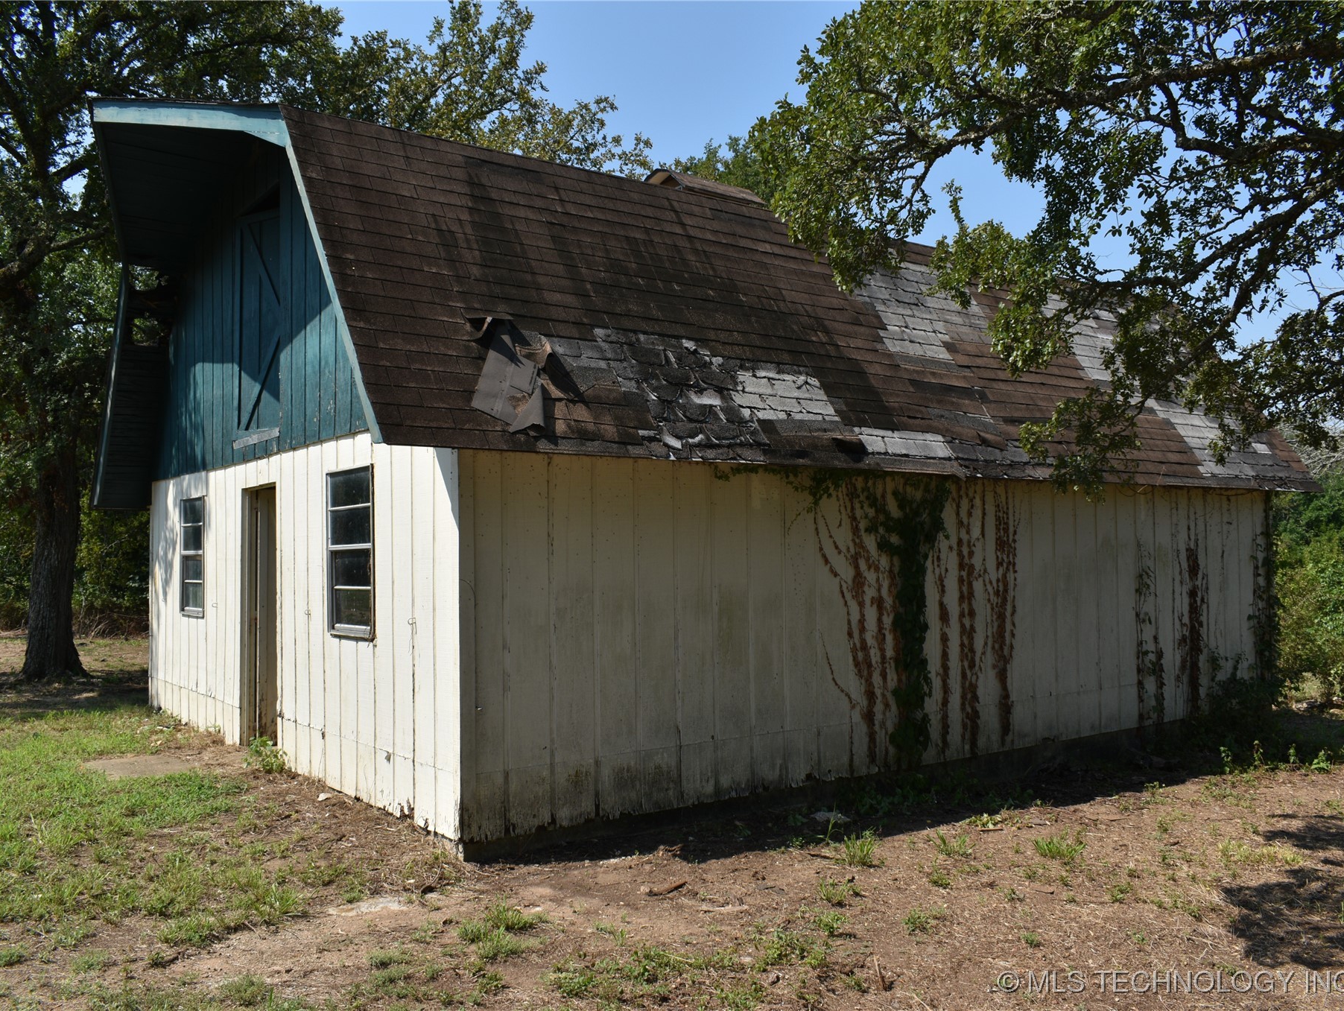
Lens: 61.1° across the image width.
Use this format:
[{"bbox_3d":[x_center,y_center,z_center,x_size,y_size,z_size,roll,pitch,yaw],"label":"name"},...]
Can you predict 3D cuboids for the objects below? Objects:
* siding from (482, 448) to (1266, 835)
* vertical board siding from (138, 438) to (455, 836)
[{"bbox_3d":[2.483,0.823,9.038,9.160,2.200,0.100,1,-3,-37],"label":"siding"},{"bbox_3d":[-3.327,0.803,9.199,0.100,2.380,7.300,1,-3,-37],"label":"vertical board siding"}]

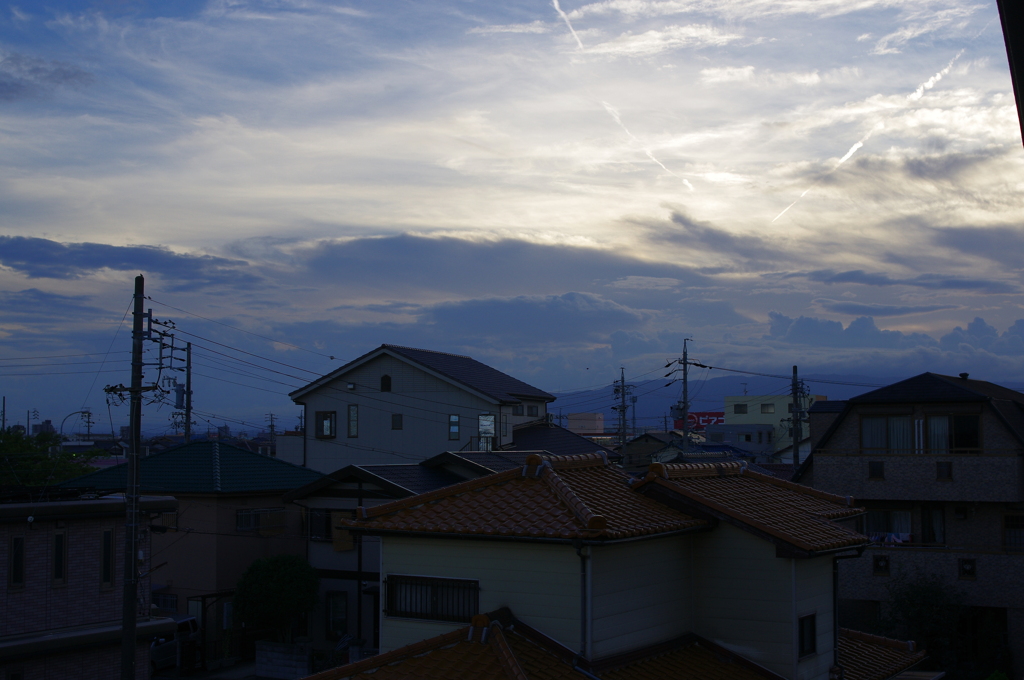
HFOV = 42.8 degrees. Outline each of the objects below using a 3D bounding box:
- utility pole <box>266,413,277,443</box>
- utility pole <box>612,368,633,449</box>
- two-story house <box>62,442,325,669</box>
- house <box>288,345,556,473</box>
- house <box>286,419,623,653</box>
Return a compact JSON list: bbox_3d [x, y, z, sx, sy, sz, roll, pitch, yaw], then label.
[{"bbox_3d":[-43.159,19.057,234.230,1.900,12.400,1.000,-3,-5,32],"label":"utility pole"},{"bbox_3d":[10.113,9.566,117.614,1.900,13.800,1.100,-3,-5,32],"label":"utility pole"},{"bbox_3d":[-11.482,7.627,49.967,8.500,7.500,8.100,-3,-5,32],"label":"two-story house"},{"bbox_3d":[-4.333,6.978,73.953,12.500,12.400,11.600,-2,-5,21],"label":"house"},{"bbox_3d":[-1.751,7.462,47.113,7.980,7.400,10.300,-3,-5,32],"label":"house"}]

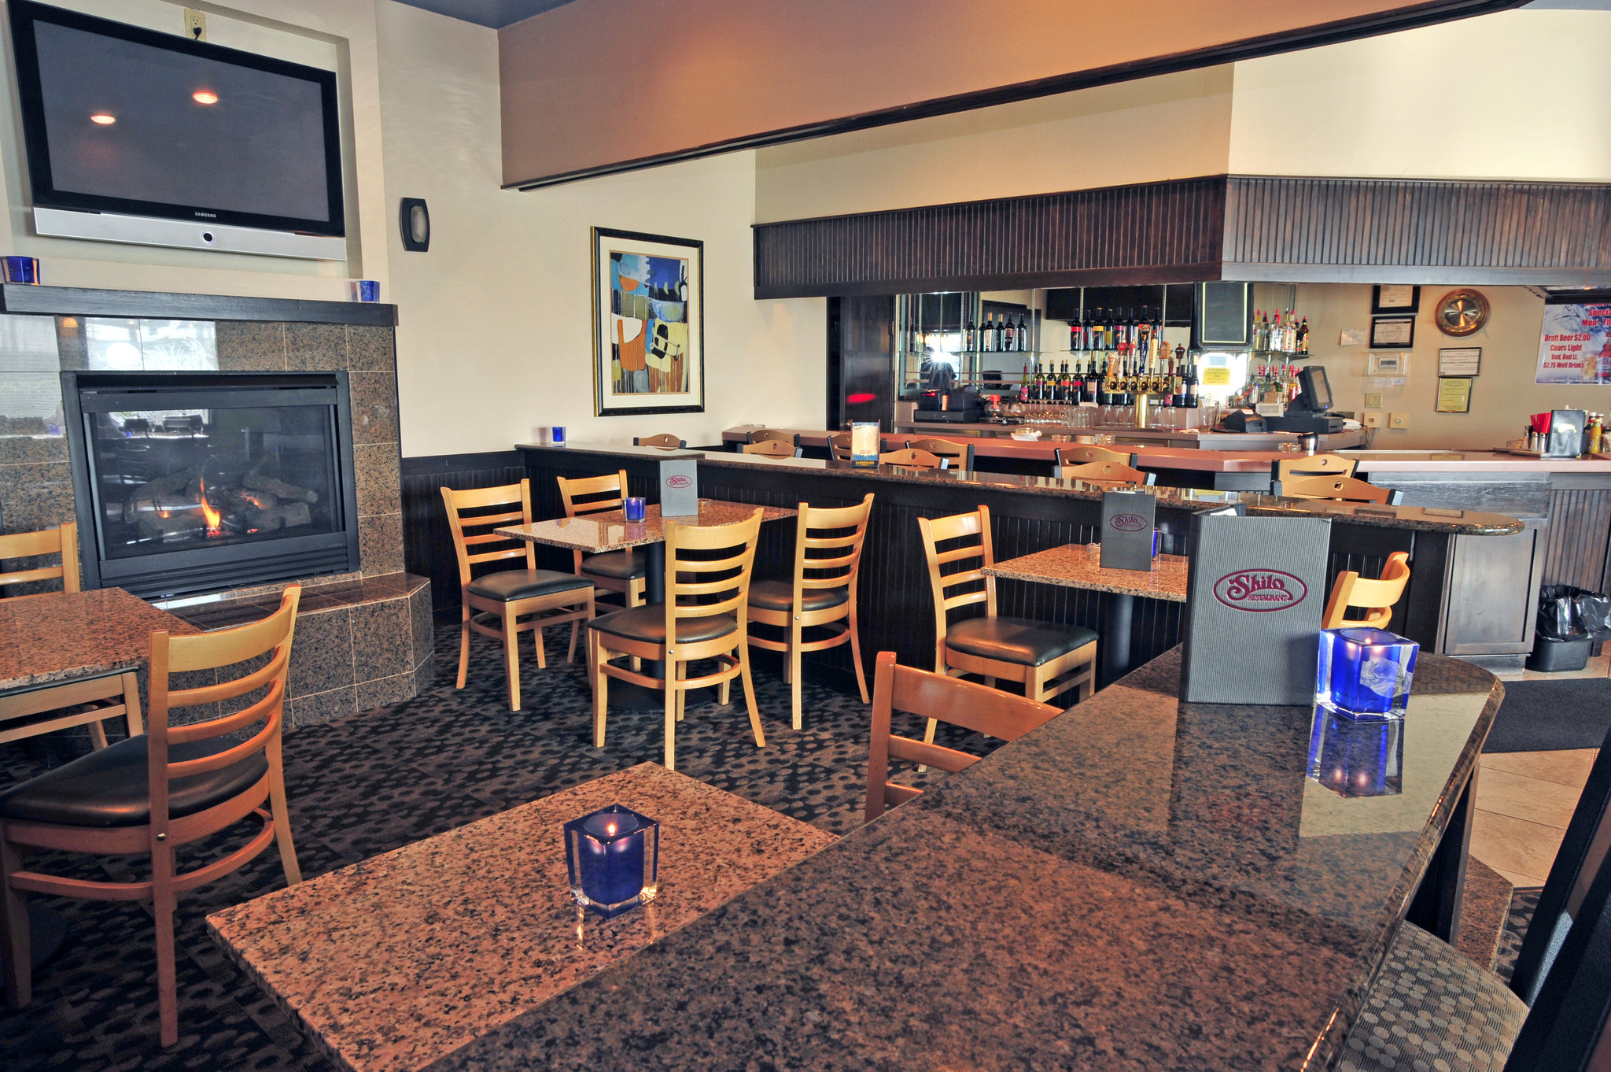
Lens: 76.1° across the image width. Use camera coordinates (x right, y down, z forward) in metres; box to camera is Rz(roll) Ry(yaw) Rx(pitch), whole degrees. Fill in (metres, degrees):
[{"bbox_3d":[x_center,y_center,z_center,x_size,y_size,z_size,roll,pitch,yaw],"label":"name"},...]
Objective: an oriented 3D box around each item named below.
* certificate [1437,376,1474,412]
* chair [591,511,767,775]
[{"bbox_3d":[5.056,-1.091,8.018,0.220,0.272,0.018,8,12,38],"label":"certificate"},{"bbox_3d":[-0.452,0.333,3.639,0.450,0.852,0.440,10,13,42],"label":"chair"}]

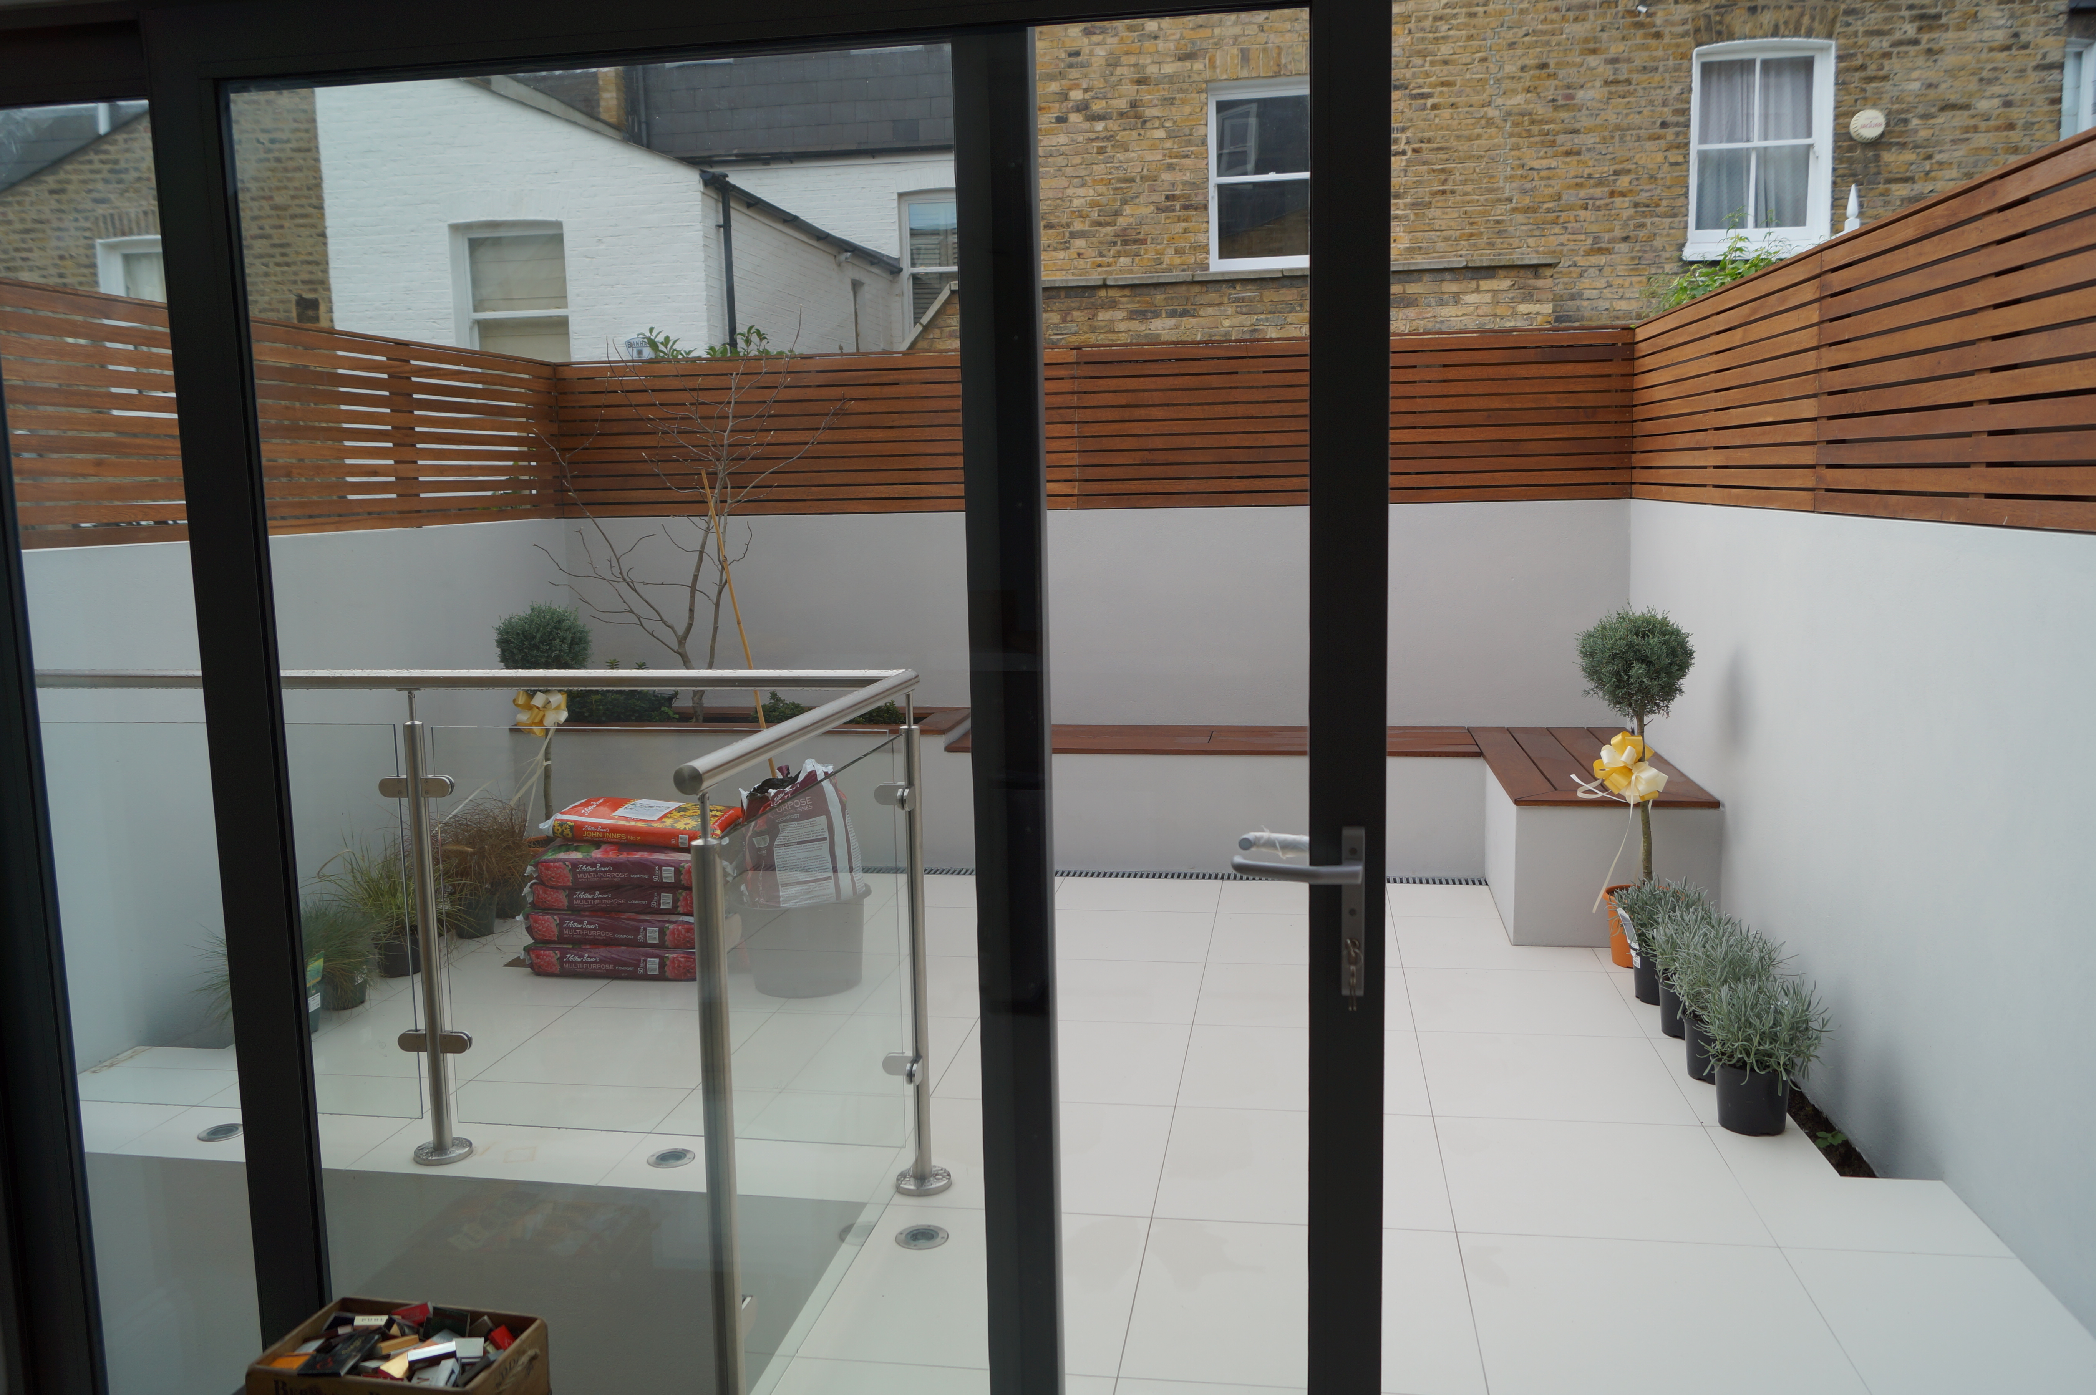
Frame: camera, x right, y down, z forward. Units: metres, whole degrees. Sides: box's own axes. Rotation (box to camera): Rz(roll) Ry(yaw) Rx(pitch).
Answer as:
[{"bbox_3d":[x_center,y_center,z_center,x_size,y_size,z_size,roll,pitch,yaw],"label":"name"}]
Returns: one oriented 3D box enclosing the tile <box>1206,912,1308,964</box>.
[{"bbox_3d":[0.838,0.799,5.160,0.600,0.015,0.600,0,7,9],"label":"tile"}]

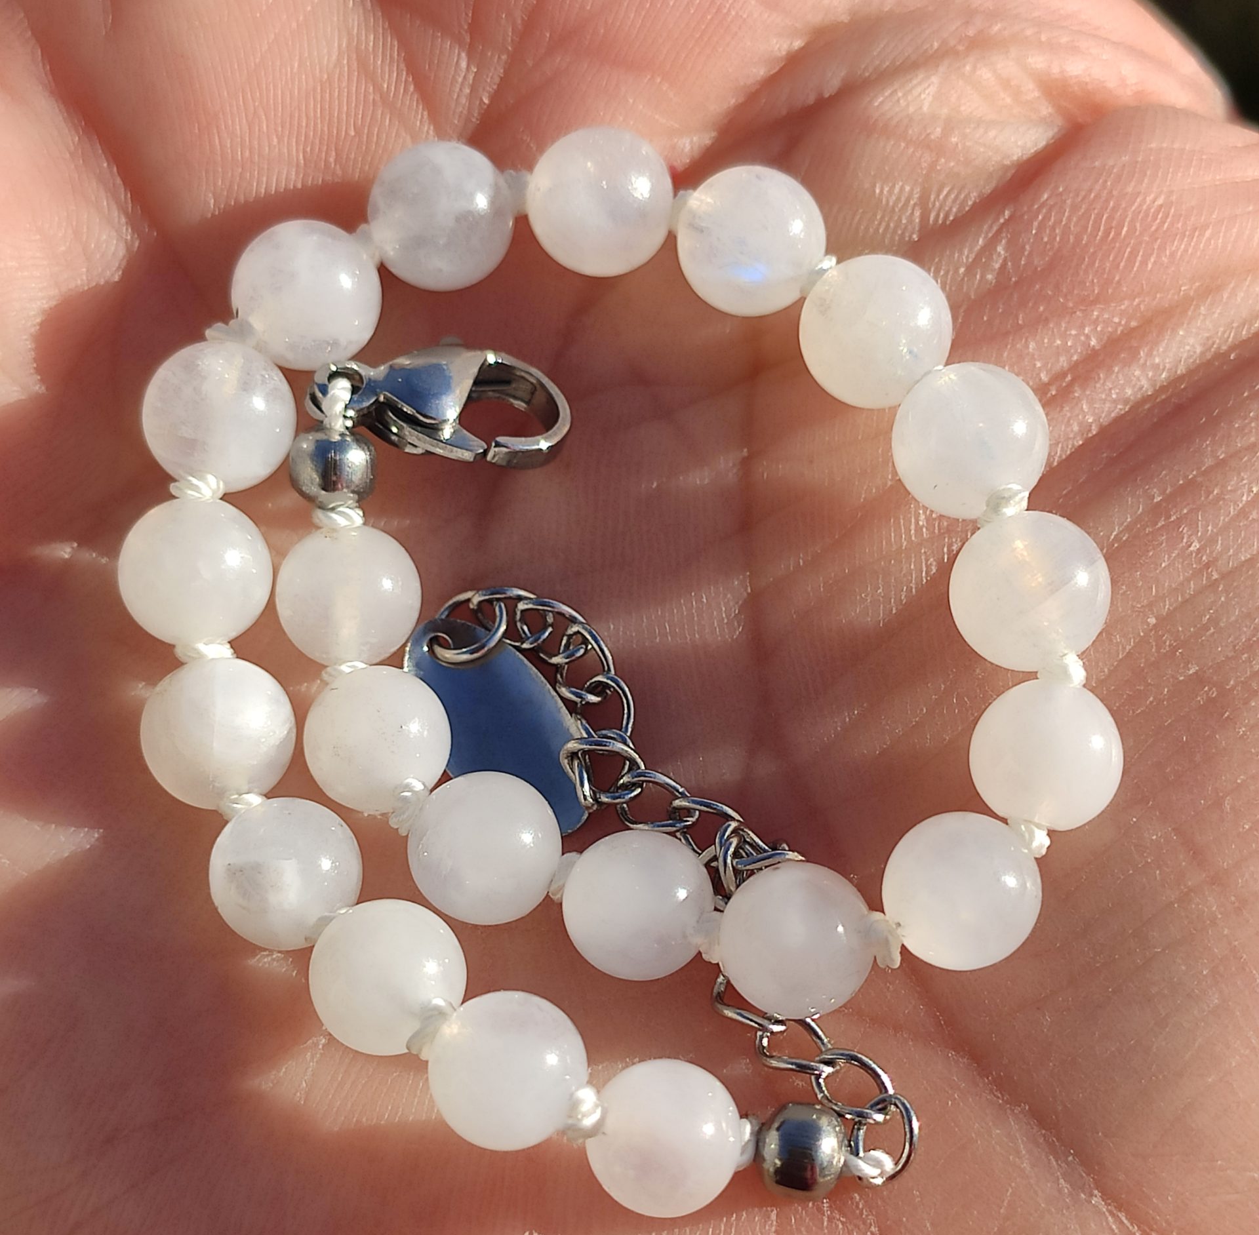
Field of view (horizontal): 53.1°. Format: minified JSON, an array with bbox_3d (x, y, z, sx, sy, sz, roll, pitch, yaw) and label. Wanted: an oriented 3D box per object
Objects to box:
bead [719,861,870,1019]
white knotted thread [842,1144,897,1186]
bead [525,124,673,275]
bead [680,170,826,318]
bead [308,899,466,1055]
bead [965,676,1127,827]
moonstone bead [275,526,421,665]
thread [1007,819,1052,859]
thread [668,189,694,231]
[{"bbox_3d":[0.007,0.013,0.051,0.006,0.006,0.006,0,70,0],"label":"bead"},{"bbox_3d":[0.012,0.027,0.062,0.003,0.002,0.002,9,73,3],"label":"white knotted thread"},{"bbox_3d":[-0.002,-0.022,0.068,0.008,0.008,0.008,0,60,0],"label":"bead"},{"bbox_3d":[0.006,-0.019,0.065,0.008,0.008,0.008,0,73,0],"label":"bead"},{"bbox_3d":[-0.012,0.018,0.064,0.008,0.008,0.008,0,60,0],"label":"bead"},{"bbox_3d":[0.021,0.007,0.064,0.008,0.008,0.008,0,73,0],"label":"bead"},{"bbox_3d":[-0.015,-0.001,0.069,0.008,0.008,0.008,0,60,0],"label":"moonstone bead"},{"bbox_3d":[0.020,0.011,0.063,0.003,0.002,0.002,32,69,14],"label":"thread"},{"bbox_3d":[0.003,-0.021,0.065,0.001,0.002,0.002,16,73,3],"label":"thread"}]

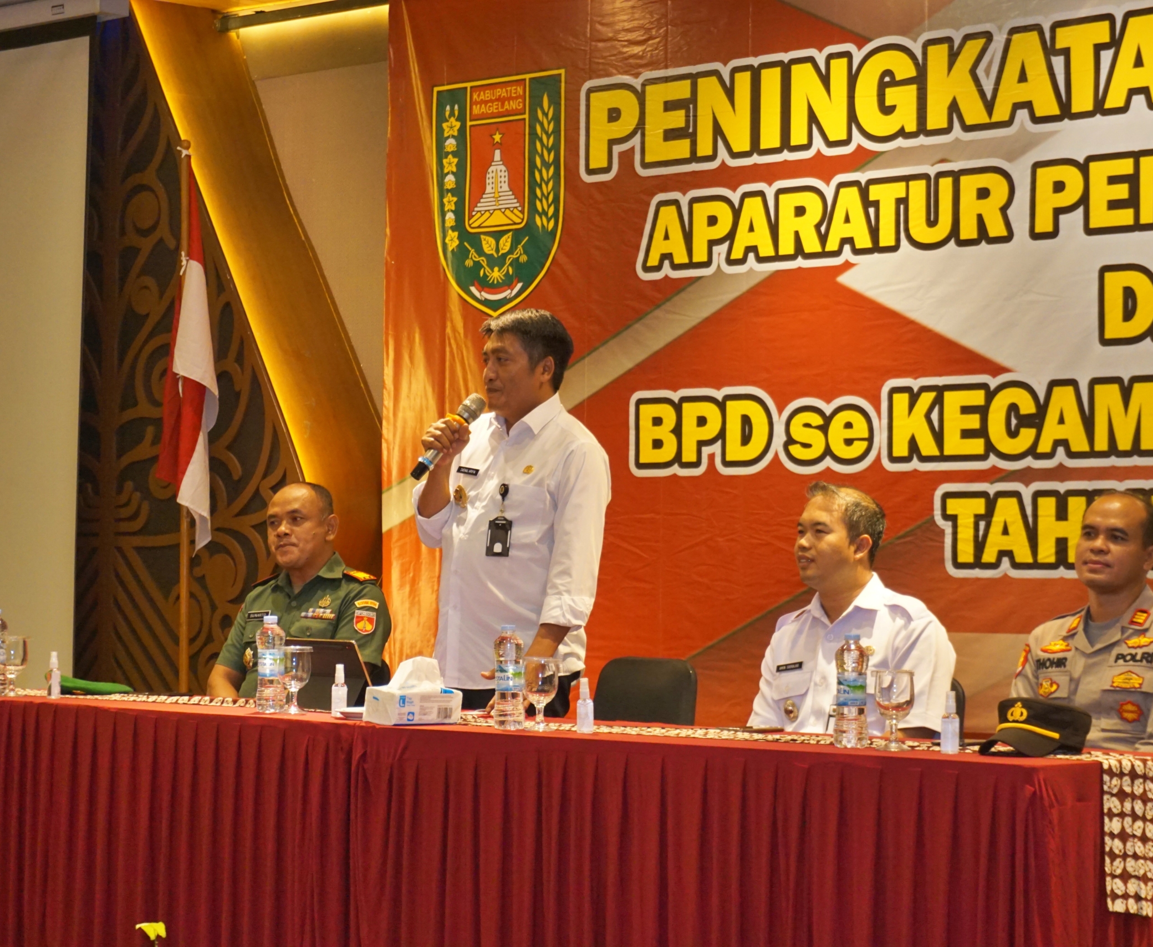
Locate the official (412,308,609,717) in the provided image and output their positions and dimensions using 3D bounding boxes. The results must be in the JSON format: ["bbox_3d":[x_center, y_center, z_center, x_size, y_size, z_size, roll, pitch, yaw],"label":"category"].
[{"bbox_3d":[-0.185,0.466,7.382,0.430,1.761,0.540,3,-3,-43],"label":"official"}]

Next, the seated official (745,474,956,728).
[{"bbox_3d":[0.500,0.672,6.686,0.560,1.321,0.780,-1,-3,42],"label":"seated official"}]

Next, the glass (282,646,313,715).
[{"bbox_3d":[-0.662,0.491,7.020,0.081,0.157,0.081,1,-2,0],"label":"glass"}]

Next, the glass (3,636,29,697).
[{"bbox_3d":[-1.512,0.517,7.936,0.073,0.159,0.073,1,-2,0],"label":"glass"}]

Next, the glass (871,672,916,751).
[{"bbox_3d":[0.626,0.467,5.840,0.081,0.157,0.081,1,-2,0],"label":"glass"}]

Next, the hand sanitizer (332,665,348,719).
[{"bbox_3d":[-0.564,0.518,7.024,0.036,0.121,0.036,1,-2,0],"label":"hand sanitizer"}]

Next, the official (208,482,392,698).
[{"bbox_3d":[-0.861,0.683,7.875,0.540,1.330,0.750,-1,-3,43],"label":"official"}]

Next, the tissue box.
[{"bbox_3d":[-0.364,0.525,6.652,0.185,0.072,0.115,2,-3,-36],"label":"tissue box"}]

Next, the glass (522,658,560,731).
[{"bbox_3d":[-0.075,0.478,6.430,0.081,0.157,0.081,1,-2,0],"label":"glass"}]

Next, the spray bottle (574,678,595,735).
[{"bbox_3d":[0.019,0.498,6.340,0.036,0.118,0.036,1,-2,0],"label":"spray bottle"}]

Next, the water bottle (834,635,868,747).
[{"bbox_3d":[0.566,0.447,6.097,0.066,0.231,0.066,1,-2,0],"label":"water bottle"}]

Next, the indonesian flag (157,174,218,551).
[{"bbox_3d":[-1.275,-0.365,9.700,0.200,1.240,0.160,0,-2,30],"label":"indonesian flag"}]

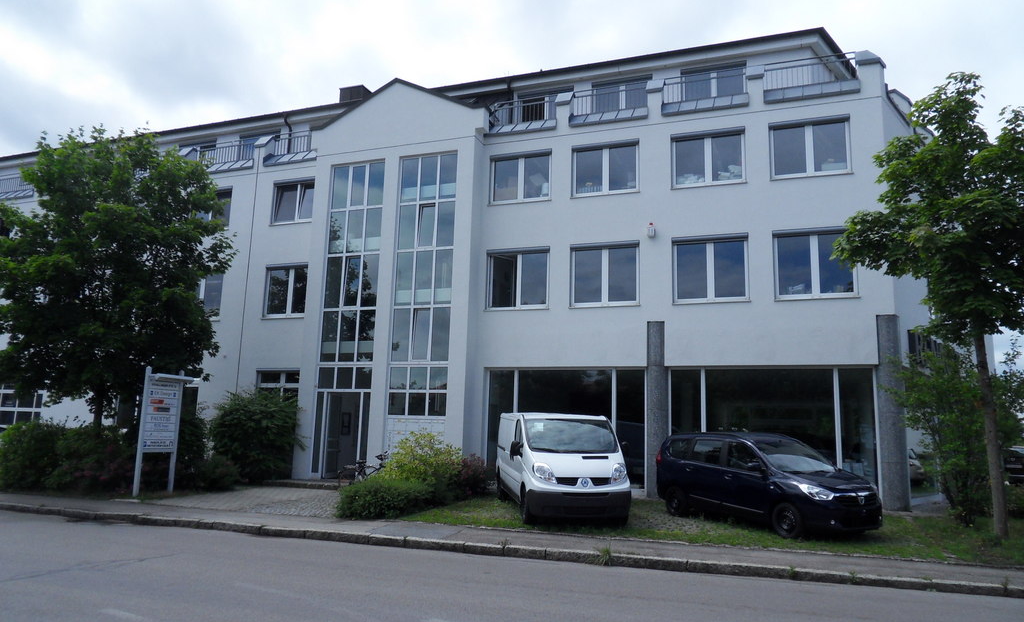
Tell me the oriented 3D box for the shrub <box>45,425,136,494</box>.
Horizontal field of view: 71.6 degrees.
[{"bbox_3d":[-10.166,3.537,17.293,1.914,1.479,1.600,7,-11,-29],"label":"shrub"}]

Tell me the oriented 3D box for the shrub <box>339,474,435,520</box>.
[{"bbox_3d":[-2.355,3.553,13.729,1.350,0.700,1.800,-2,-11,20],"label":"shrub"}]

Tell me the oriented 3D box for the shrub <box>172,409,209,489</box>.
[{"bbox_3d":[-8.233,3.522,18.404,1.200,1.921,1.200,6,-10,-23],"label":"shrub"}]

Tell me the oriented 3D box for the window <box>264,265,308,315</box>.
[{"bbox_3d":[-6.817,-0.605,21.845,1.830,1.700,0.170,-2,-10,20],"label":"window"}]

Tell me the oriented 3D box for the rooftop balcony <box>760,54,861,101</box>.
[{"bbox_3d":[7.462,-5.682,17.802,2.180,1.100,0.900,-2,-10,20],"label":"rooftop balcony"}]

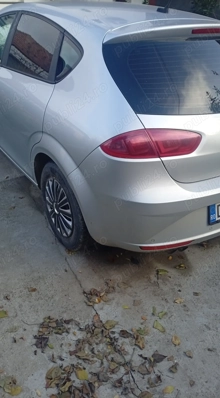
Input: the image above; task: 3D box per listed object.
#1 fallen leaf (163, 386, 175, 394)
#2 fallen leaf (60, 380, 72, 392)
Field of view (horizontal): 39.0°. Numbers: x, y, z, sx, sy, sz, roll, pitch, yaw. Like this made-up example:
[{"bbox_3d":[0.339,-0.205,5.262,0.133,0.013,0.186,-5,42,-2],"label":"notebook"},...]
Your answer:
[{"bbox_3d":[0.271,0.878,1.431,0.058,0.012,0.028,-20,39,-32],"label":"fallen leaf"},{"bbox_3d":[-0.197,0.851,1.410,0.023,0.020,0.064,28,40,33],"label":"fallen leaf"}]

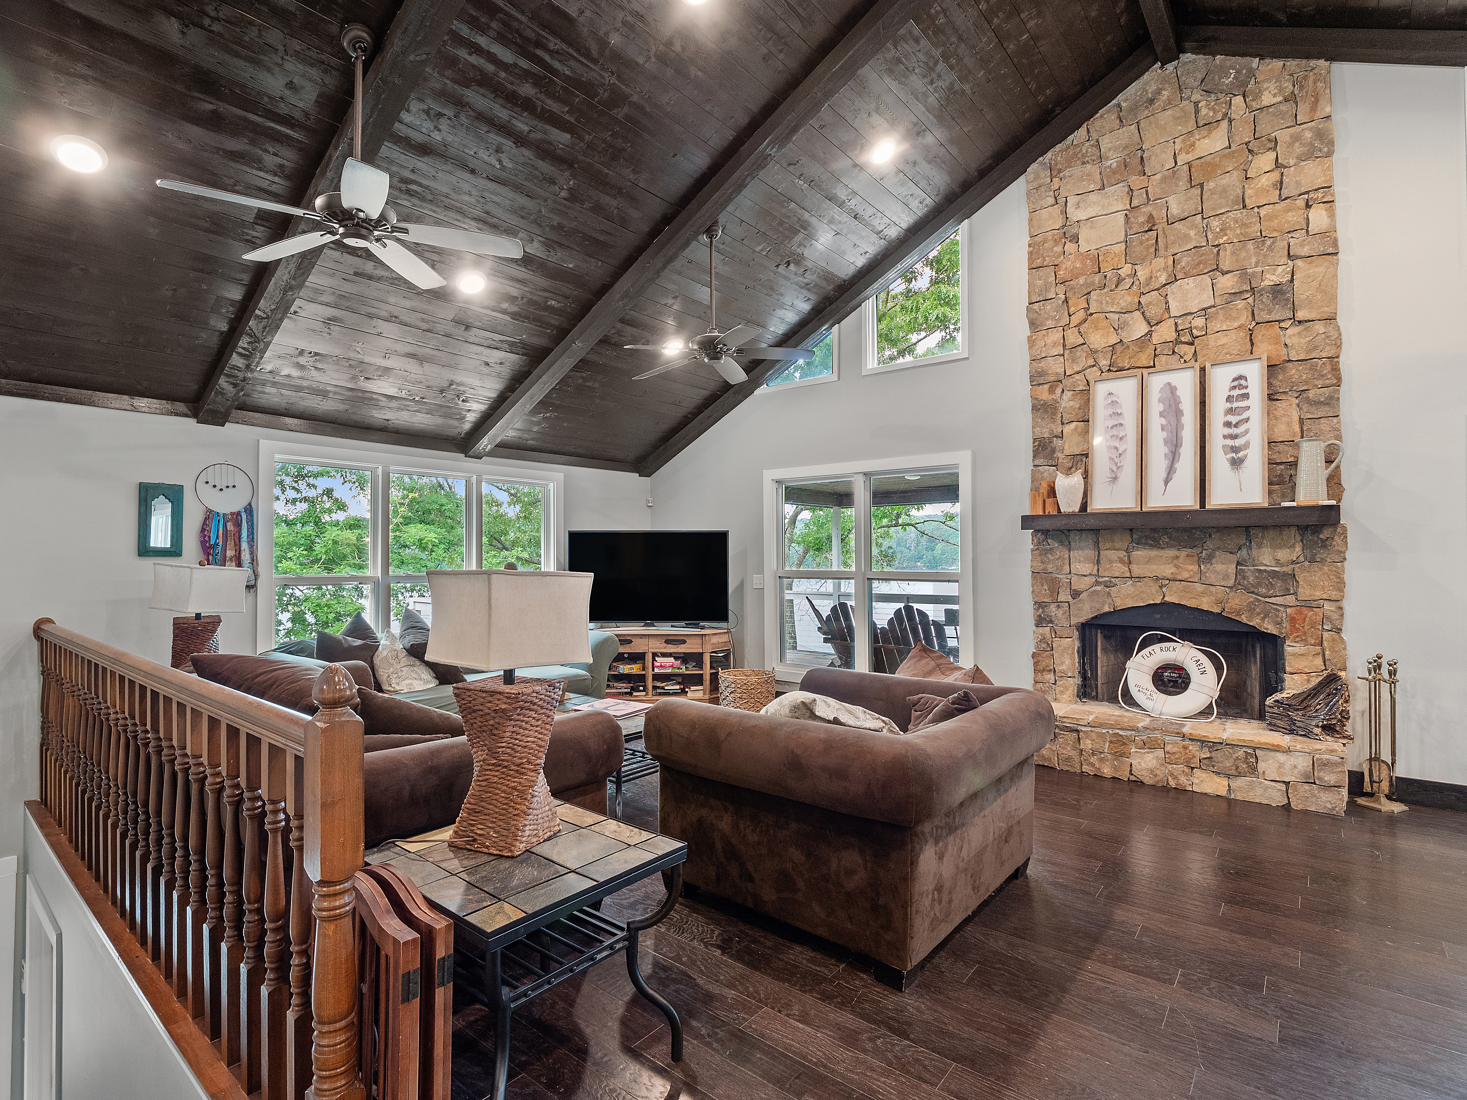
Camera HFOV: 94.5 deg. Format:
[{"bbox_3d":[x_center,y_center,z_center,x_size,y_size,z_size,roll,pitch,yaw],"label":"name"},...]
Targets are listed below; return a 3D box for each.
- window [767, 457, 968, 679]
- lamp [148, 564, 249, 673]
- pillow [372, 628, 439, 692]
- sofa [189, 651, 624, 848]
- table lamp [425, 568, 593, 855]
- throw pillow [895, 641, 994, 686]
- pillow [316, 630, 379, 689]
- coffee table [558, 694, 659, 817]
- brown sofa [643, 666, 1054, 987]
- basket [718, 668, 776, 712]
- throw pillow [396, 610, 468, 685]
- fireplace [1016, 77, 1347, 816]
[{"bbox_3d":[1.077,0.221,5.813,1.950,1.930,0.100,0,0,38],"label":"window"},{"bbox_3d":[-3.067,0.456,3.913,0.340,0.790,0.340,0,0,20],"label":"lamp"},{"bbox_3d":[-2.262,0.751,4.629,0.160,0.430,0.430,-19,-12,36],"label":"pillow"},{"bbox_3d":[-1.665,0.980,2.916,2.330,0.880,1.240,0,0,38],"label":"sofa"},{"bbox_3d":[-0.645,0.435,1.953,0.340,0.790,0.340,0,0,38],"label":"table lamp"},{"bbox_3d":[1.157,0.692,3.697,0.480,0.420,0.170,0,-12,38],"label":"throw pillow"},{"bbox_3d":[-2.529,0.741,4.483,0.160,0.430,0.430,-16,-10,37],"label":"pillow"},{"bbox_3d":[-0.885,1.187,3.982,1.200,0.470,0.640,0,0,38],"label":"coffee table"},{"bbox_3d":[0.528,1.006,2.862,1.210,0.810,1.340,0,0,40],"label":"brown sofa"},{"bbox_3d":[0.120,1.199,5.445,0.460,0.450,0.460,0,0,0],"label":"basket"},{"bbox_3d":[-2.171,0.691,4.876,0.160,0.470,0.470,-16,-10,37],"label":"throw pillow"},{"bbox_3d":[2.698,-0.843,4.239,1.670,4.500,0.450,0,0,38],"label":"fireplace"}]

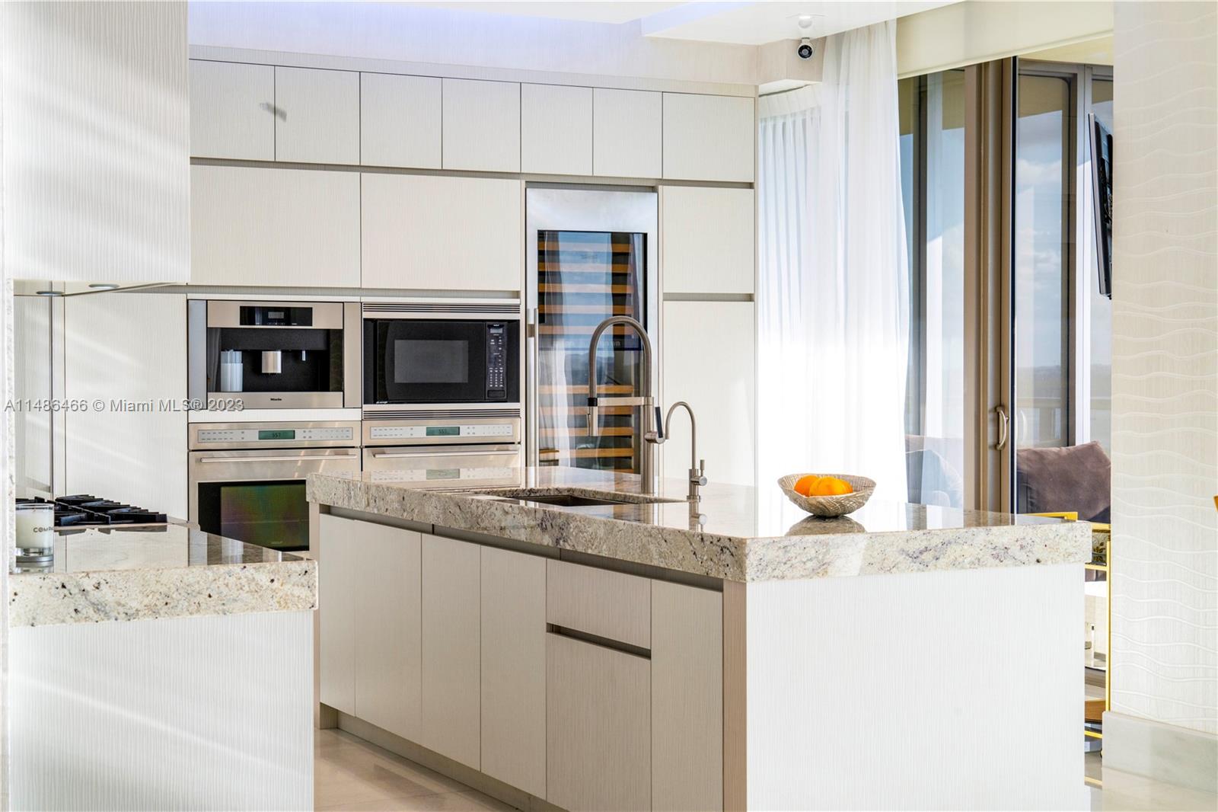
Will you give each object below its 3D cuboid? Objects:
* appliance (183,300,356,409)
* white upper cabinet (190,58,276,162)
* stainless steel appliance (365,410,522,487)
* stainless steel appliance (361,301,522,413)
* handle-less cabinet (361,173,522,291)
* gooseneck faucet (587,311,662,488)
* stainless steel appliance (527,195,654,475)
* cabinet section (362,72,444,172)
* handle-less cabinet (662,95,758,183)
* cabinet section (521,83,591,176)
[{"bbox_3d":[-1.550,-0.226,8.304,0.764,0.466,0.500,-1,1,-25],"label":"appliance"},{"bbox_3d":[-1.728,-1.269,8.211,0.382,0.411,0.520,-1,1,-25],"label":"white upper cabinet"},{"bbox_3d":[-0.863,0.407,8.633,0.759,0.720,0.600,-1,2,-25],"label":"stainless steel appliance"},{"bbox_3d":[-0.856,-0.227,8.629,0.757,0.495,0.500,-1,1,-25],"label":"stainless steel appliance"},{"bbox_3d":[-0.860,-0.784,8.627,0.764,0.508,0.520,-1,1,-25],"label":"handle-less cabinet"},{"bbox_3d":[0.058,0.004,5.631,0.240,0.540,0.100,-1,2,-36],"label":"gooseneck faucet"},{"bbox_3d":[-0.199,0.033,9.057,0.675,2.103,0.610,-1,2,-24],"label":"stainless steel appliance"},{"bbox_3d":[-1.041,-1.279,8.551,0.383,0.411,0.550,-1,2,-25],"label":"cabinet section"},{"bbox_3d":[0.373,-1.296,9.194,0.504,0.412,0.520,-1,1,-25],"label":"handle-less cabinet"},{"bbox_3d":[-0.357,-1.288,8.874,0.366,0.411,0.550,-1,2,-25],"label":"cabinet section"}]

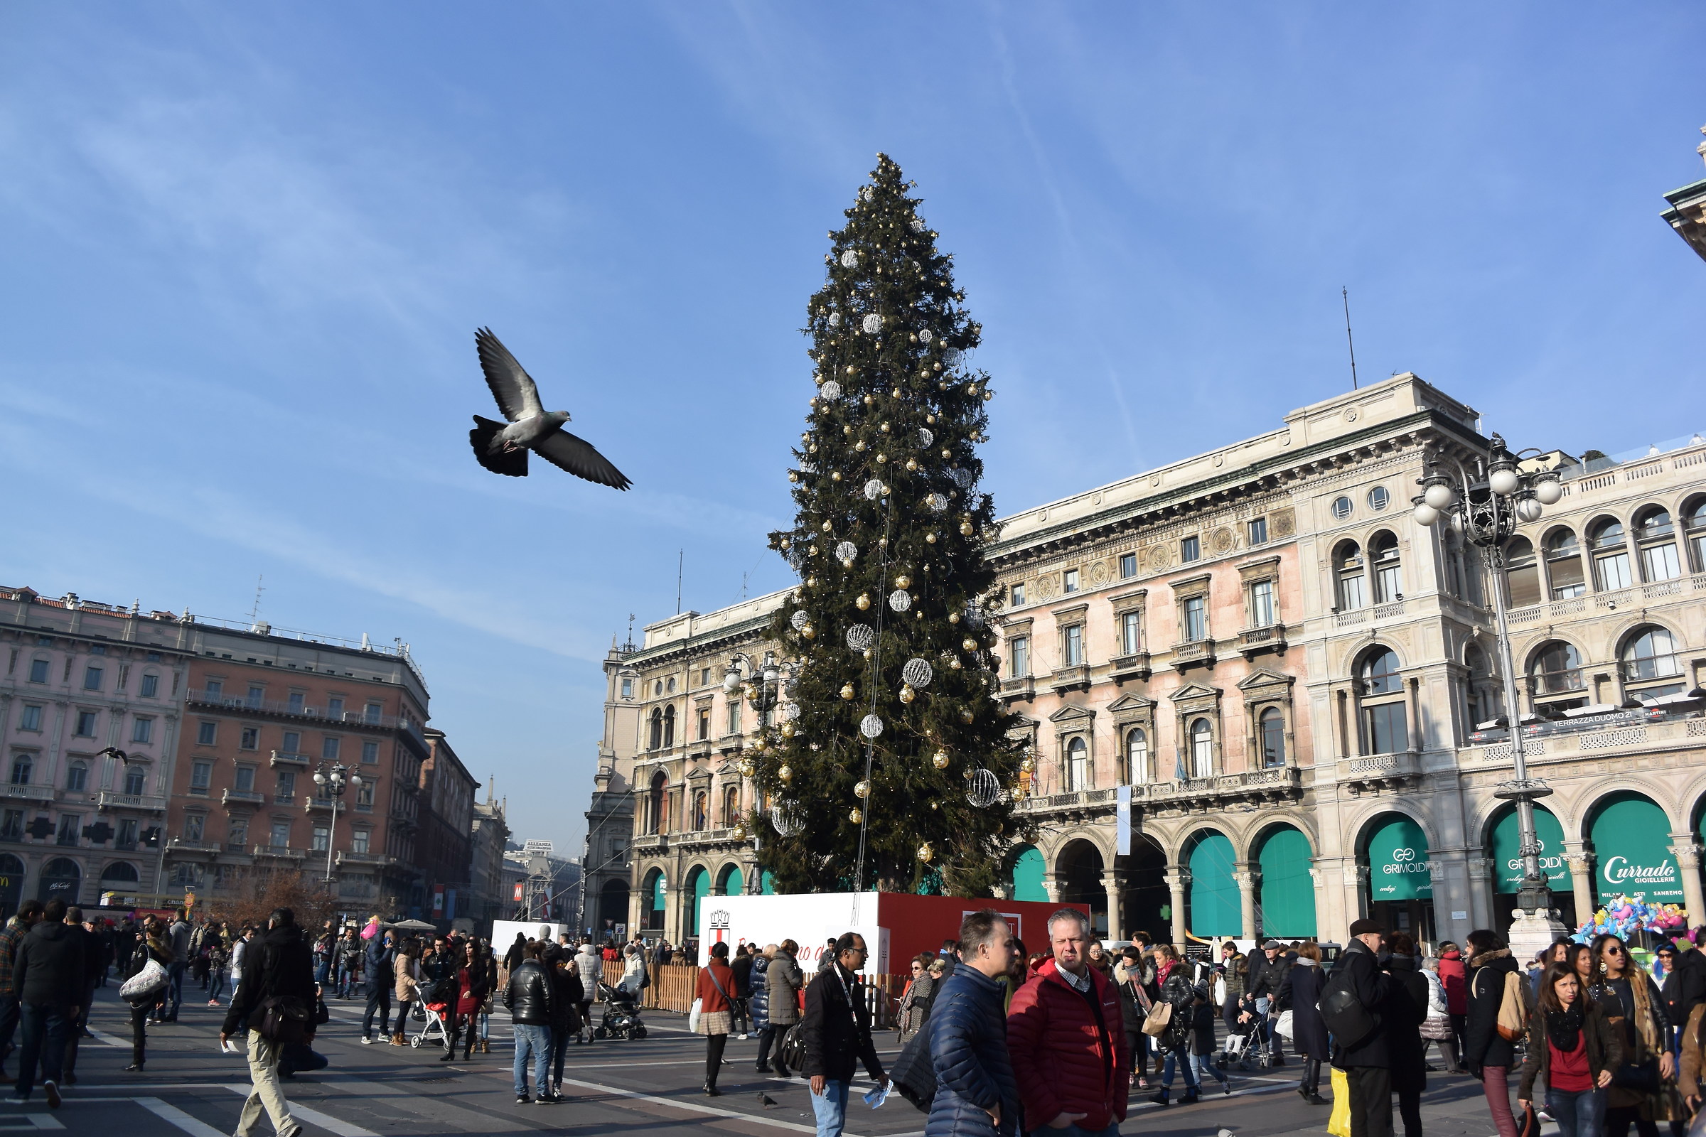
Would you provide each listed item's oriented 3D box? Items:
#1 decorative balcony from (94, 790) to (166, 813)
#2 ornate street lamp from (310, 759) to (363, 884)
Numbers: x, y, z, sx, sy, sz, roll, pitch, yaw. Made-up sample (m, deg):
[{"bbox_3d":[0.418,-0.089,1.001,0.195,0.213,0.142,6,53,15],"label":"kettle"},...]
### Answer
[{"bbox_3d":[-58.568,19.115,104.100,4.555,1.250,1.100,14,-21,-38],"label":"decorative balcony"},{"bbox_3d":[-36.363,20.050,88.575,3.500,13.100,3.500,14,-21,-38],"label":"ornate street lamp"}]

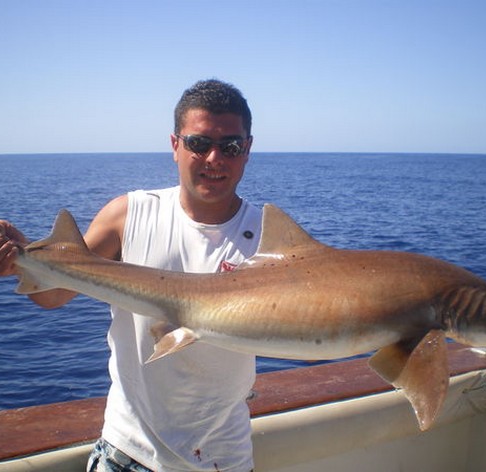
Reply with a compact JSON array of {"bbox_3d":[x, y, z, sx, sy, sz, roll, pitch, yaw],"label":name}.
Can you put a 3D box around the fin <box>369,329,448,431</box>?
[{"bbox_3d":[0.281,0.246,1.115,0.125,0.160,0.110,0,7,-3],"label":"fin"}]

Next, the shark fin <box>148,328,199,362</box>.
[{"bbox_3d":[-0.119,0.187,1.120,0.090,0.045,0.050,-18,7,2],"label":"shark fin"}]

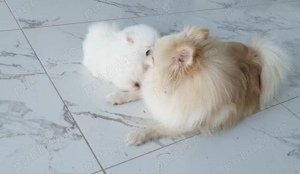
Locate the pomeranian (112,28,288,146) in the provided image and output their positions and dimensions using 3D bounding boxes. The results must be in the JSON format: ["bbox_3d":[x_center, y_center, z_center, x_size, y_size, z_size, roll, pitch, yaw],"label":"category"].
[{"bbox_3d":[0.142,-0.031,0.755,0.468,0.228,0.216,-10,43,-28],"label":"pomeranian"}]

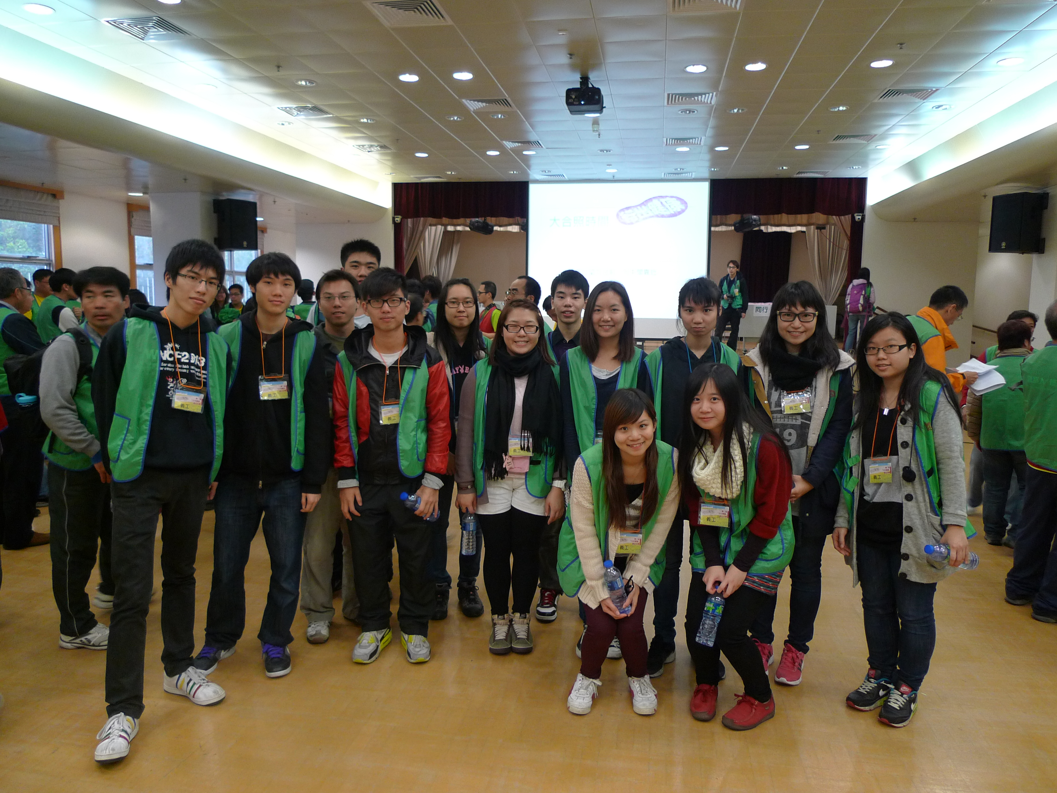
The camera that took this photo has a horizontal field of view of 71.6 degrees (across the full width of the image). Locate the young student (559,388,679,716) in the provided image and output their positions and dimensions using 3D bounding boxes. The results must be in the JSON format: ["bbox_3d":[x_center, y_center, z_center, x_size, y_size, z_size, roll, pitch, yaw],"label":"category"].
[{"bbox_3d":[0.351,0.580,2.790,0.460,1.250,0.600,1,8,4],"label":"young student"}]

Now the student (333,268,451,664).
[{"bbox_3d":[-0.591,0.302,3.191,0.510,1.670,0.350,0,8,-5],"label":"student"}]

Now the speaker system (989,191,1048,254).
[{"bbox_3d":[6.390,-2.263,9.584,0.385,0.745,0.466,-2,8,-14],"label":"speaker system"}]

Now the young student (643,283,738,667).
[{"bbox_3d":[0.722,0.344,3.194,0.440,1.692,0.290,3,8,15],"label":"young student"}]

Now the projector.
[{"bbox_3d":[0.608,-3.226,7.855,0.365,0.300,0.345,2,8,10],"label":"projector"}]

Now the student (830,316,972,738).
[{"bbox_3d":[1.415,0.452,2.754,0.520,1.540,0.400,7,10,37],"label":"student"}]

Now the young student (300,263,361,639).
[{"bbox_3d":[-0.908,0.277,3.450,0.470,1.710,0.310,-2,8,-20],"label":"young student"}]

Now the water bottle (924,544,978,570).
[{"bbox_3d":[1.497,0.568,2.600,0.215,0.064,0.064,16,-4,-16],"label":"water bottle"}]

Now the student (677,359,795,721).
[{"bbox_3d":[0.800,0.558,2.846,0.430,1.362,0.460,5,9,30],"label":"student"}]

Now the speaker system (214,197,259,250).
[{"bbox_3d":[-4.553,-2.667,11.458,0.385,0.745,0.466,7,10,34],"label":"speaker system"}]

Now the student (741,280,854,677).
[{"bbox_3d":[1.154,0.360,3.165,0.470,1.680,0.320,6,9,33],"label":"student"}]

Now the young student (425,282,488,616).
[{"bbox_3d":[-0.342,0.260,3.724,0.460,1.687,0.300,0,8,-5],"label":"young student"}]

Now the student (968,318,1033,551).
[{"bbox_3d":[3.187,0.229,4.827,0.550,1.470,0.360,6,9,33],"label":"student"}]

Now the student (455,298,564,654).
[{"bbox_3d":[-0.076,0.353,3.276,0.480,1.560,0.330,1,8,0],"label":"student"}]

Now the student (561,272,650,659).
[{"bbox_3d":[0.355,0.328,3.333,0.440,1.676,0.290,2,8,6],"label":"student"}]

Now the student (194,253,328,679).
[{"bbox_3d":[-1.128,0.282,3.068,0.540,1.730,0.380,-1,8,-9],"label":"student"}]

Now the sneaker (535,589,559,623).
[{"bbox_3d":[0.098,1.017,3.713,0.107,0.130,0.290,1,8,4],"label":"sneaker"}]

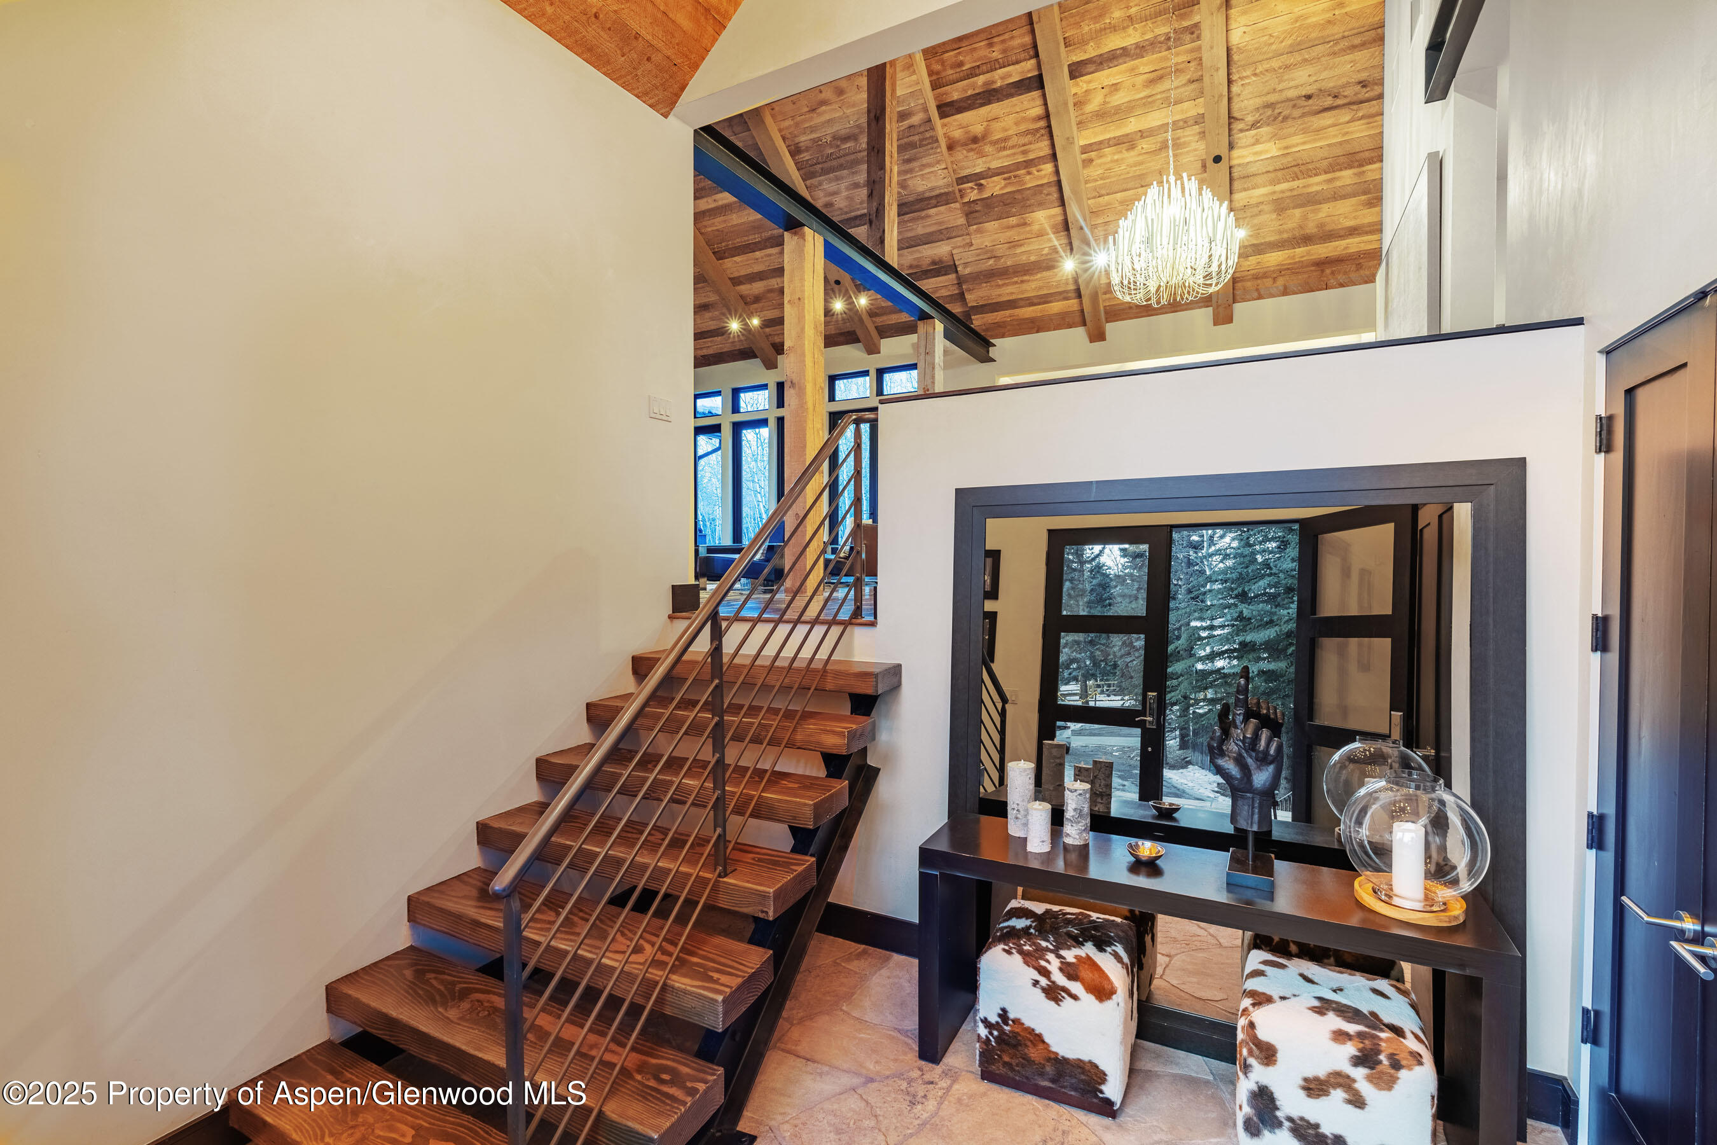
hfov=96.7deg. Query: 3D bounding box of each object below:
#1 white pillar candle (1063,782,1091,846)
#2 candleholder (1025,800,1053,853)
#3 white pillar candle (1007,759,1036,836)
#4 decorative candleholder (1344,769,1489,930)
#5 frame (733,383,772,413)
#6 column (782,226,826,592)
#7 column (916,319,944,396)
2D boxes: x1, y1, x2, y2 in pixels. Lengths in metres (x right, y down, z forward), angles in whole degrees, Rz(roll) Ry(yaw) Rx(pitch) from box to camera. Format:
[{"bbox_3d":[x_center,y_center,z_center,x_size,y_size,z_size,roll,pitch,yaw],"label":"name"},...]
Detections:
[{"bbox_3d":[0.787,0.863,2.738,0.087,0.199,0.087,1,1,29],"label":"white pillar candle"},{"bbox_3d":[0.634,0.889,2.665,0.078,0.149,0.078,1,1,29],"label":"candleholder"},{"bbox_3d":[0.601,0.835,2.809,0.094,0.253,0.094,1,1,29],"label":"white pillar candle"},{"bbox_3d":[1.665,0.810,2.297,0.360,0.390,0.360,1,2,26],"label":"decorative candleholder"},{"bbox_3d":[-1.683,-2.743,12.117,0.722,0.420,0.100,1,1,29],"label":"frame"},{"bbox_3d":[-0.414,-1.190,5.847,0.200,2.727,0.245,1,1,29],"label":"column"},{"bbox_3d":[0.758,-1.228,8.035,0.205,2.727,0.210,1,1,29],"label":"column"}]

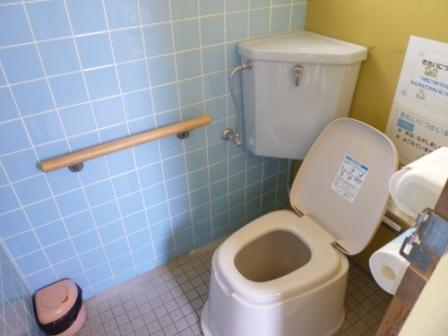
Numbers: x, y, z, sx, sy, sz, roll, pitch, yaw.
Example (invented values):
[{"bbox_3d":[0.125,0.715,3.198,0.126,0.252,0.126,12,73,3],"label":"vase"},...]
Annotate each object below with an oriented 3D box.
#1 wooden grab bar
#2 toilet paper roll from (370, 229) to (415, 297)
[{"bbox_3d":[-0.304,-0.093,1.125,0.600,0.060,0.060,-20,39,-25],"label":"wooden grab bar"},{"bbox_3d":[0.371,0.187,0.651,0.115,0.097,0.097,-20,39,-25],"label":"toilet paper roll"}]

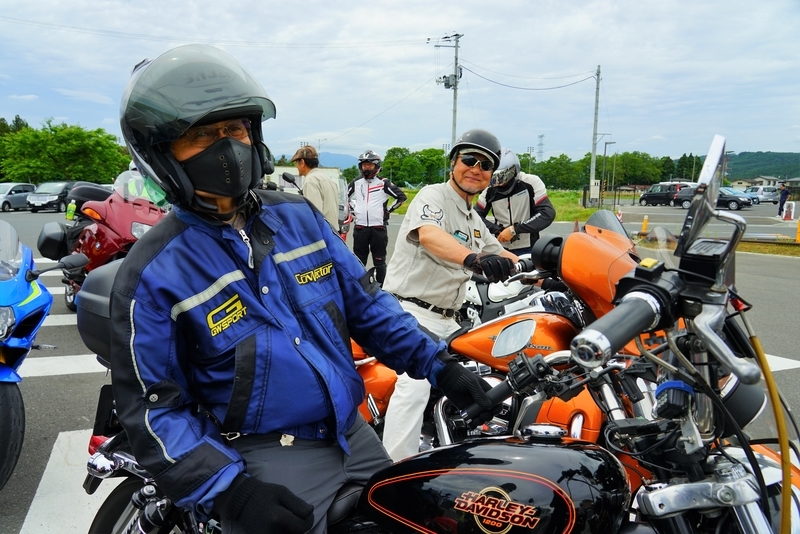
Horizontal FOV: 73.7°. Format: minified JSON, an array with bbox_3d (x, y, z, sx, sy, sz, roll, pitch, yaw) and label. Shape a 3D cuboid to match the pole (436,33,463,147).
[{"bbox_3d":[4.136,-11.650,42.779,2.000,13.500,0.800,-1,8,-6],"label":"pole"}]

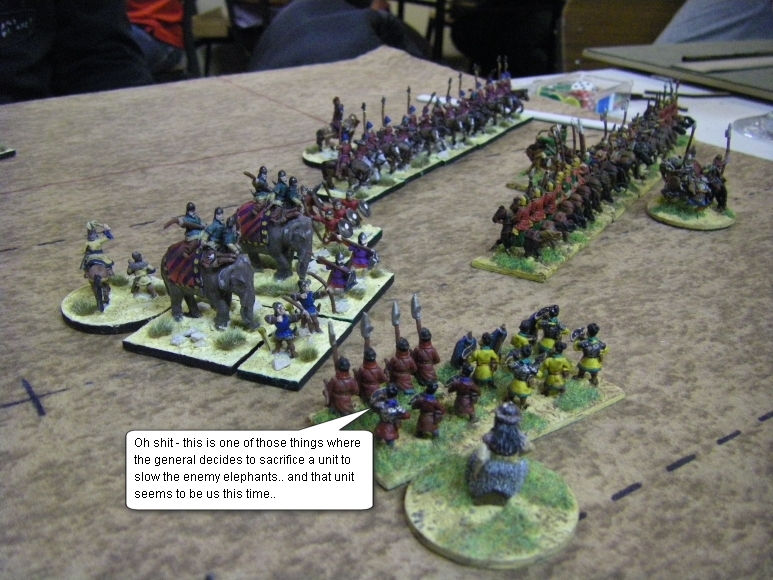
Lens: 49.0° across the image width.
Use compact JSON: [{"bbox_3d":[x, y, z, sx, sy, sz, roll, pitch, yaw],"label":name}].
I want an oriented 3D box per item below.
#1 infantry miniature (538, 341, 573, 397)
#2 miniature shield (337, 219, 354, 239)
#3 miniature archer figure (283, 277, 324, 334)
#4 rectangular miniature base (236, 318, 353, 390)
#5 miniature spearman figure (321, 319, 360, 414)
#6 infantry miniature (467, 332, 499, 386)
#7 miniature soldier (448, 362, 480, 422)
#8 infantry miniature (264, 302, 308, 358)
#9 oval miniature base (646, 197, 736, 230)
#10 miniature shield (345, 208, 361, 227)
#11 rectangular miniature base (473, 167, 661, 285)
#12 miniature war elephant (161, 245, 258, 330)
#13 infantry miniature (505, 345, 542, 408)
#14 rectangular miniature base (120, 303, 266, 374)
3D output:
[{"bbox_3d":[0.047,0.021,0.235,0.009,0.016,0.007,-10,27,-23],"label":"infantry miniature"},{"bbox_3d":[-0.016,-0.024,0.339,0.002,0.008,0.008,-20,5,44],"label":"miniature shield"},{"bbox_3d":[-0.026,0.004,0.275,0.012,0.018,0.008,-20,32,-38],"label":"miniature archer figure"},{"bbox_3d":[-0.028,0.019,0.267,0.021,0.004,0.040,9,26,18],"label":"rectangular miniature base"},{"bbox_3d":[-0.012,0.020,0.223,0.008,0.026,0.008,-12,27,-26],"label":"miniature spearman figure"},{"bbox_3d":[0.027,0.019,0.237,0.009,0.017,0.007,-9,26,-20],"label":"infantry miniature"},{"bbox_3d":[0.021,0.027,0.226,0.009,0.017,0.008,-7,26,-15],"label":"miniature soldier"},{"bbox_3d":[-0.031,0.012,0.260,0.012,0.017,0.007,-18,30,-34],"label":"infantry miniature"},{"bbox_3d":[0.138,-0.035,0.383,0.039,0.003,0.039,1,25,0],"label":"oval miniature base"},{"bbox_3d":[-0.013,-0.029,0.347,0.002,0.008,0.008,-31,7,34],"label":"miniature shield"},{"bbox_3d":[0.086,-0.034,0.380,0.030,0.003,0.155,15,28,28],"label":"rectangular miniature base"},{"bbox_3d":[-0.058,-0.002,0.275,0.035,0.028,0.015,11,27,21],"label":"miniature war elephant"},{"bbox_3d":[0.038,0.023,0.235,0.010,0.018,0.008,-9,26,-20],"label":"infantry miniature"},{"bbox_3d":[-0.056,0.013,0.272,0.040,0.003,0.040,10,26,19],"label":"rectangular miniature base"}]

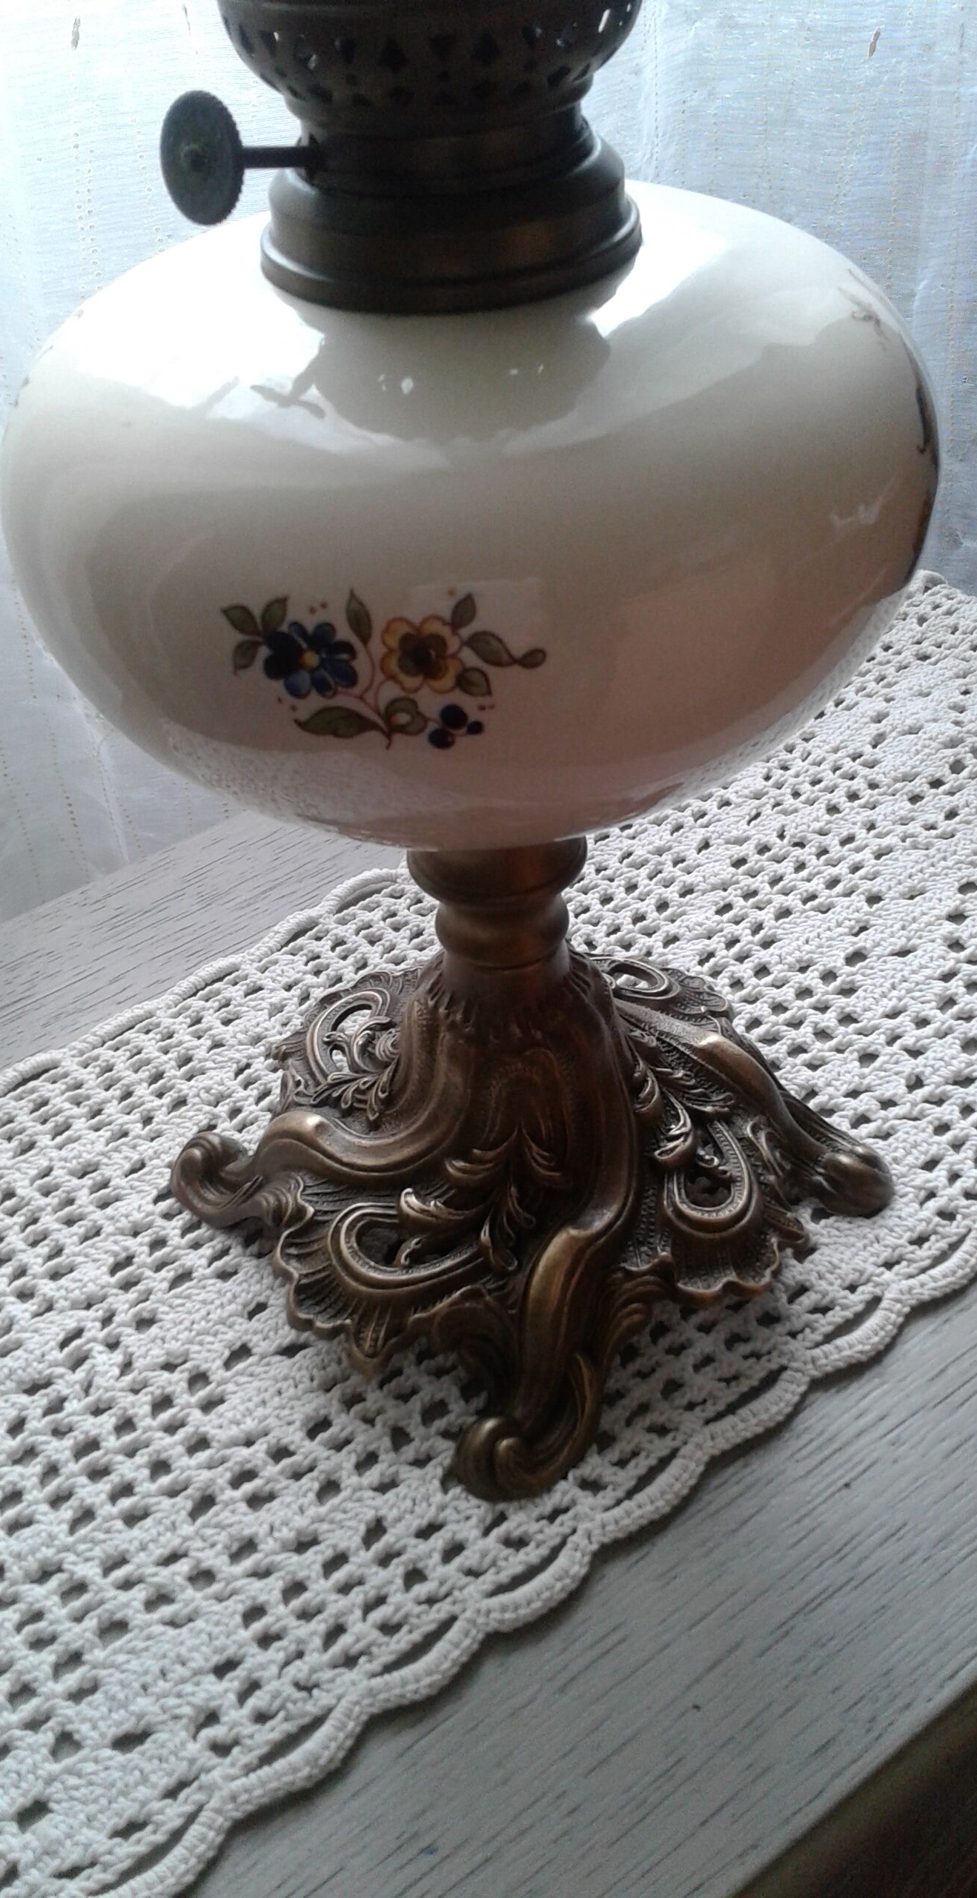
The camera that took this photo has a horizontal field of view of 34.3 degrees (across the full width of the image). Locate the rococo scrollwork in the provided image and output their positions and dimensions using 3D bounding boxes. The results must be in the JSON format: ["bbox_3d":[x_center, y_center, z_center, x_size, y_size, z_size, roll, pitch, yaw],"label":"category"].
[{"bbox_3d":[0.005,0.018,0.358,0.133,0.120,0.133,-30,44,-29],"label":"rococo scrollwork"}]

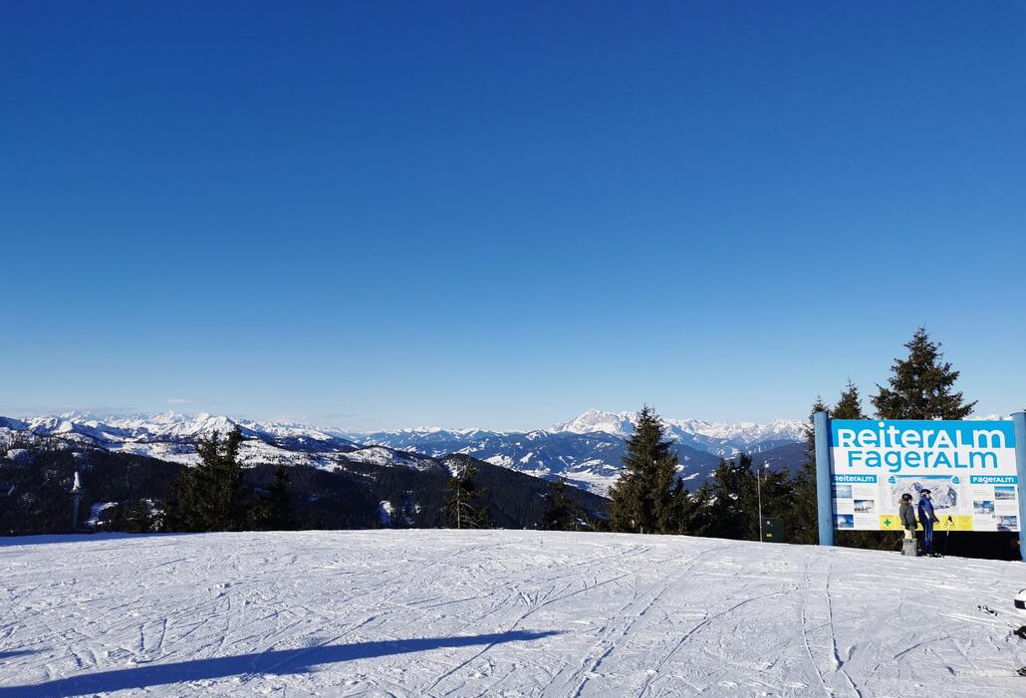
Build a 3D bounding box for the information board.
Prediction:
[{"bbox_3d":[11.464,3.517,22.308,5.217,3.098,0.150,0,-6,0],"label":"information board"}]

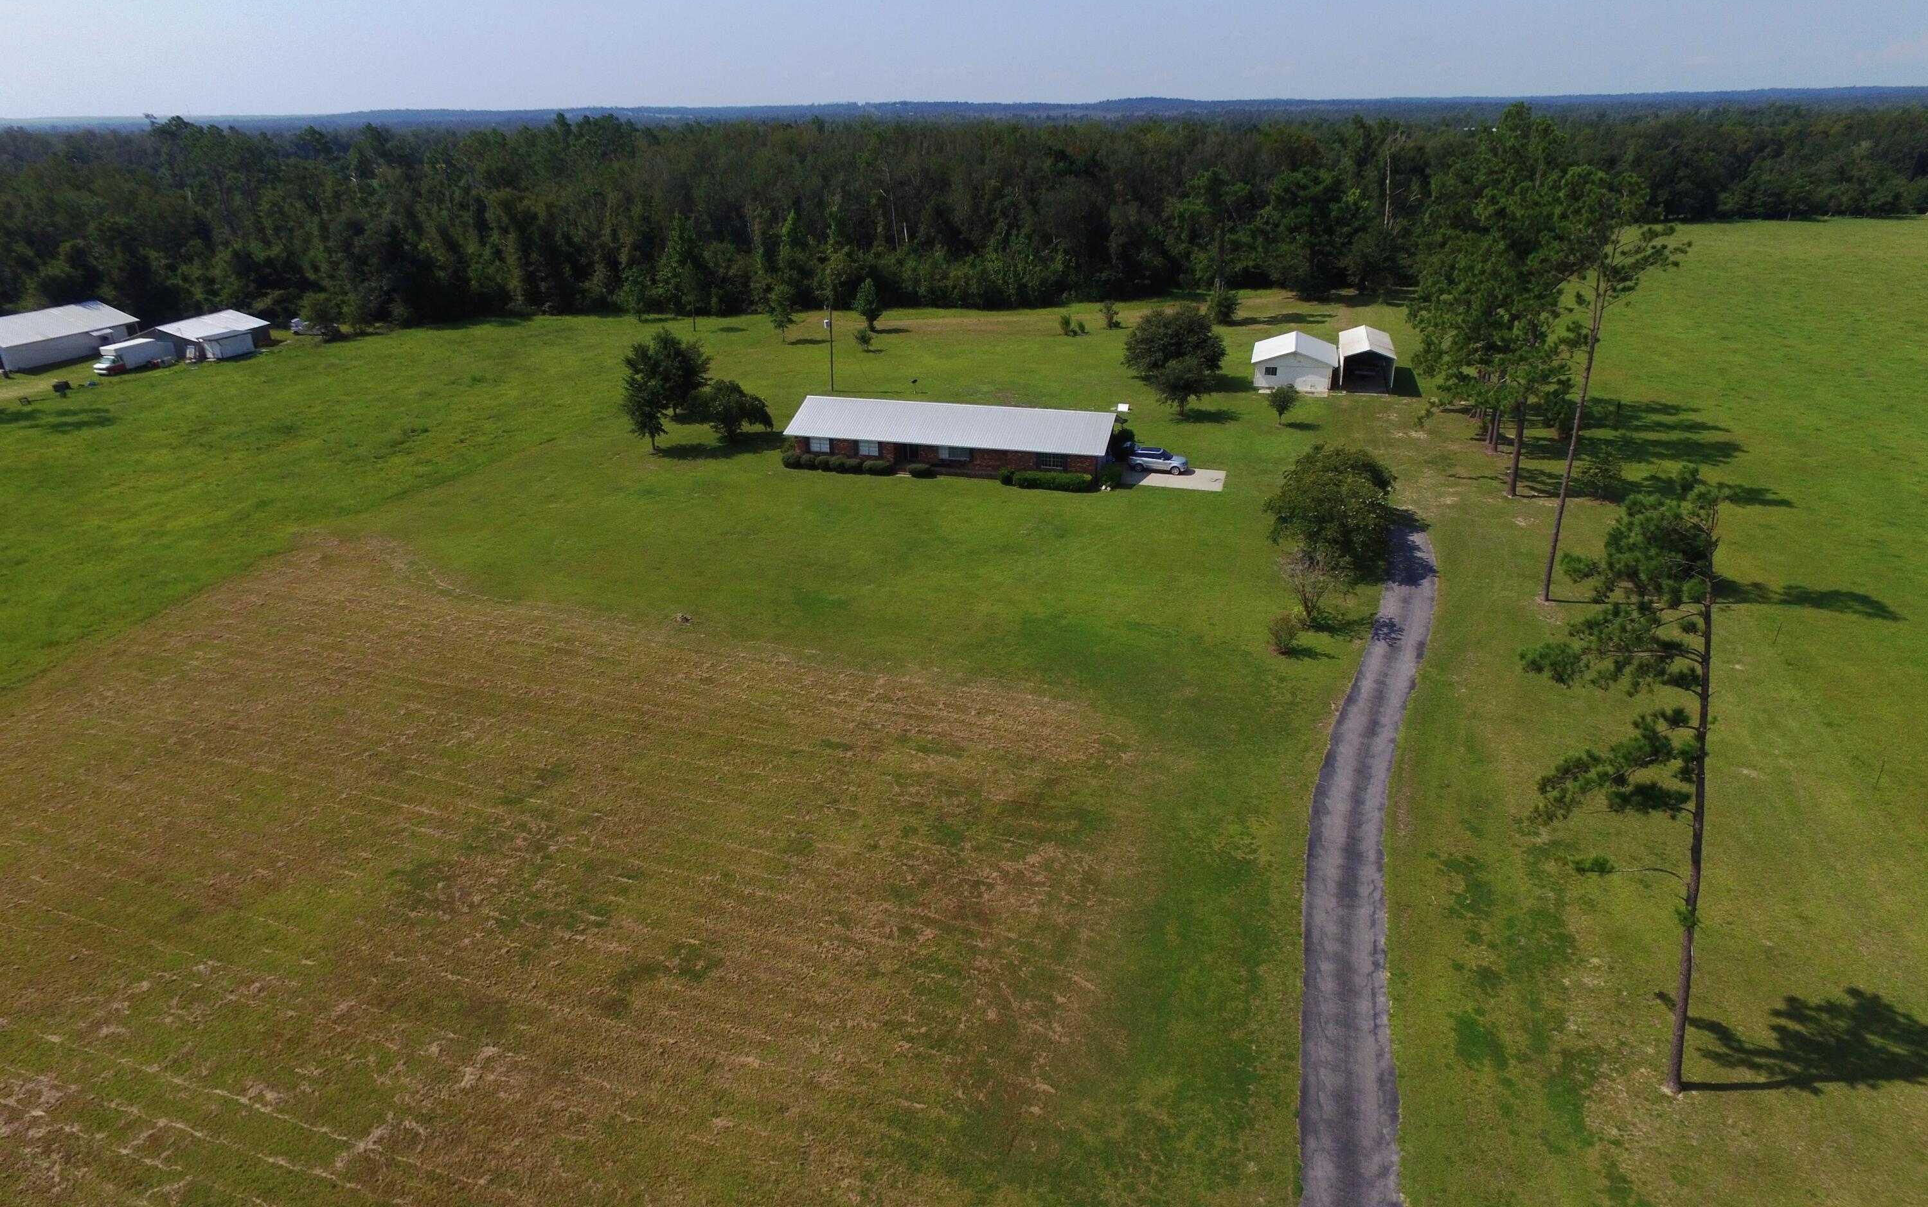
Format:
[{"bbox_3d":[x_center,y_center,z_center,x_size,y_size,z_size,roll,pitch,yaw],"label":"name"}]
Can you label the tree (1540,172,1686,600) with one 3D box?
[{"bbox_3d":[34.836,-11.286,62.898,7.200,24.200,7.000,-1,24,0],"label":"tree"}]

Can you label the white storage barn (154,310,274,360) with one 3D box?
[{"bbox_3d":[-98.129,-34.946,144.776,8.600,4.000,12.500,4,25,10],"label":"white storage barn"}]

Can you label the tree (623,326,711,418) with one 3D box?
[{"bbox_3d":[-28.400,-21.537,106.319,8.400,9.100,8.000,-1,24,0],"label":"tree"}]

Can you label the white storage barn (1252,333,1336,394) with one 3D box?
[{"bbox_3d":[35.755,-26.216,120.463,8.500,4.330,10.800,6,25,15],"label":"white storage barn"}]

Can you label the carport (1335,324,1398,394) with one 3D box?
[{"bbox_3d":[44.320,-27.297,122.873,5.350,4.100,13.500,6,25,15],"label":"carport"}]

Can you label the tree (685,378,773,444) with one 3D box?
[{"bbox_3d":[-21.468,-17.916,102.290,7.600,5.600,7.200,-1,24,0],"label":"tree"}]

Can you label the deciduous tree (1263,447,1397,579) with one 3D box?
[{"bbox_3d":[24.626,-6.571,74.477,8.600,6.400,9.500,-1,24,0],"label":"deciduous tree"}]

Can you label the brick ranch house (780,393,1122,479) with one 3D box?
[{"bbox_3d":[-0.601,-14.875,96.088,27.200,4.560,11.100,6,25,14],"label":"brick ranch house"}]

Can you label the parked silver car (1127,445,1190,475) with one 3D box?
[{"bbox_3d":[16.324,-11.846,92.143,4.800,1.800,1.950,6,25,16],"label":"parked silver car"}]

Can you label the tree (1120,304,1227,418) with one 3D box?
[{"bbox_3d":[20.843,-24.520,110.242,10.000,10.000,9.800,-1,24,0],"label":"tree"}]

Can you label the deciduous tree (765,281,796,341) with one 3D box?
[{"bbox_3d":[-23.631,-37.740,144.019,3.800,7.700,3.800,-1,24,0],"label":"deciduous tree"}]

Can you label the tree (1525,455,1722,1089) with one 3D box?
[{"bbox_3d":[19.381,5.337,32.438,5.800,19.200,5.800,-1,24,0],"label":"tree"}]

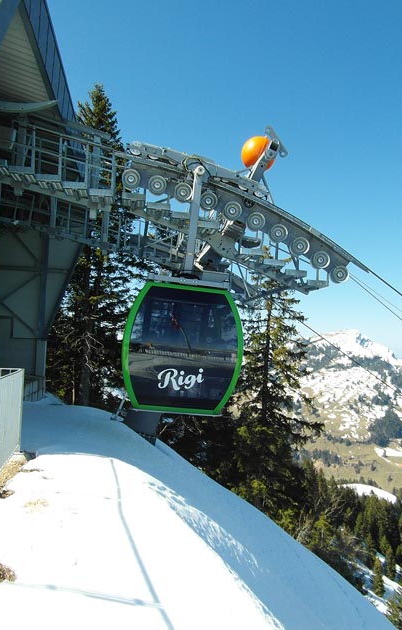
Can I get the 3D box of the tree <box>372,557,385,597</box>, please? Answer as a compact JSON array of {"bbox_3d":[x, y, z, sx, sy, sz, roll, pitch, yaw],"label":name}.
[{"bbox_3d":[29.583,43.583,70.000,2.300,6.700,2.300,3,0,0],"label":"tree"}]

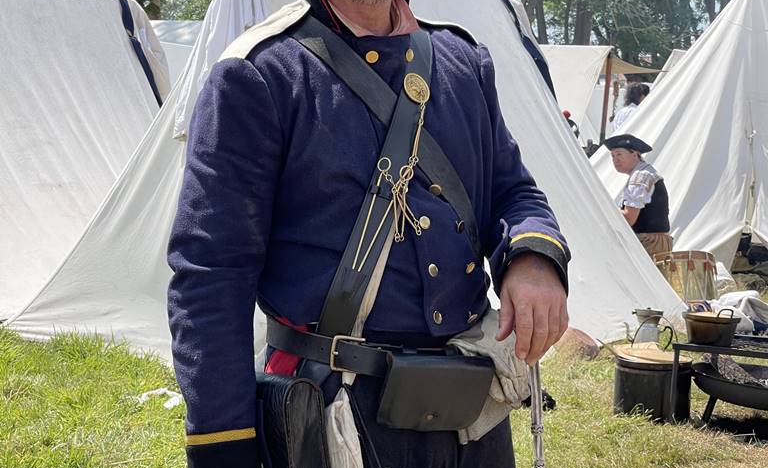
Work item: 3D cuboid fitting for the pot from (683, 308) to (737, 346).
[{"bbox_3d":[1.449,0.415,8.400,0.250,0.150,0.250,2,4,0],"label":"pot"}]

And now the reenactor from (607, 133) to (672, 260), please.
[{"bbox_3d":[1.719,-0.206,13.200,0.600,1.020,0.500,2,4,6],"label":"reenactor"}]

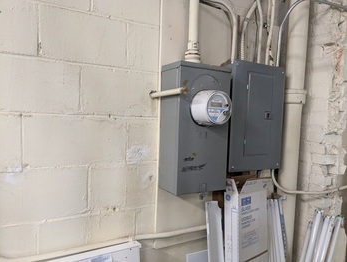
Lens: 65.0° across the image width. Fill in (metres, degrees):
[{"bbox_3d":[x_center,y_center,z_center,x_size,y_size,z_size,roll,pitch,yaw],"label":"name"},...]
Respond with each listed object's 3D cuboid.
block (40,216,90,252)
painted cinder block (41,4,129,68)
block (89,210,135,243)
[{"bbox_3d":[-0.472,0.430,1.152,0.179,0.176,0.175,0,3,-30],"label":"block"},{"bbox_3d":[-0.387,-0.371,1.152,0.327,0.195,0.175,0,3,-30],"label":"painted cinder block"},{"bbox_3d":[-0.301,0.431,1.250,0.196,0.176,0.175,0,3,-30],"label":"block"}]

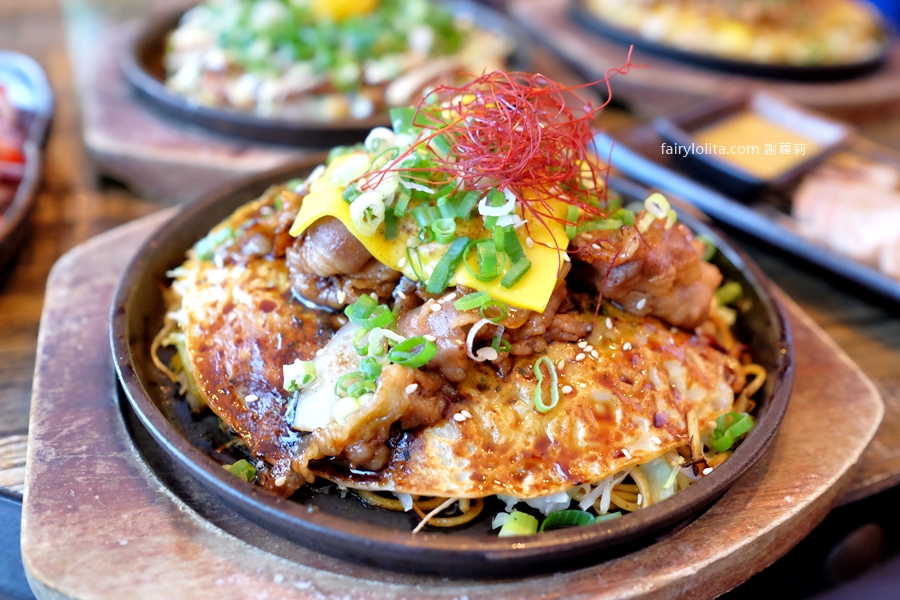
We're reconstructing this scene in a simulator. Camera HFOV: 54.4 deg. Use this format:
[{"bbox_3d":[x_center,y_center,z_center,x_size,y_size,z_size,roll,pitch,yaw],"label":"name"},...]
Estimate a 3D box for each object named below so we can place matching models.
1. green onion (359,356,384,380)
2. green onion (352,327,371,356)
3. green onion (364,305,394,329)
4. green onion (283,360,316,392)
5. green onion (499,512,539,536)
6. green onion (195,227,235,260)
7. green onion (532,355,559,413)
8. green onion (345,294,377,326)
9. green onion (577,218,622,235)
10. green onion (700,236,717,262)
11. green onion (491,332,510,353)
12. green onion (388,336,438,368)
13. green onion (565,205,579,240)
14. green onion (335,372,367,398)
[{"bbox_3d":[-0.022,0.019,0.242,0.006,0.005,0.006,1,49,3],"label":"green onion"},{"bbox_3d":[-0.024,0.011,0.237,0.005,0.003,0.008,4,47,0],"label":"green onion"},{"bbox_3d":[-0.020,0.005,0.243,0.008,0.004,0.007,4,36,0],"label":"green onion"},{"bbox_3d":[-0.040,0.021,0.235,0.009,0.005,0.008,4,42,0],"label":"green onion"},{"bbox_3d":[0.018,0.059,0.229,0.010,0.005,0.007,3,35,-2],"label":"green onion"},{"bbox_3d":[-0.080,-0.019,0.299,0.007,0.005,0.013,15,38,31],"label":"green onion"},{"bbox_3d":[0.027,0.024,0.249,0.007,0.003,0.015,-1,70,-15],"label":"green onion"},{"bbox_3d":[-0.025,0.003,0.244,0.009,0.005,0.008,4,36,0],"label":"green onion"},{"bbox_3d":[0.046,-0.022,0.267,0.013,0.003,0.004,1,36,-5],"label":"green onion"},{"bbox_3d":[0.095,-0.018,0.321,0.006,0.008,0.006,4,35,0],"label":"green onion"},{"bbox_3d":[0.014,0.012,0.250,0.005,0.005,0.004,4,55,0],"label":"green onion"},{"bbox_3d":[-0.010,0.014,0.234,0.012,0.003,0.009,-25,32,-3],"label":"green onion"},{"bbox_3d":[0.041,-0.026,0.292,0.004,0.011,0.006,4,50,0],"label":"green onion"},{"bbox_3d":[-0.027,0.023,0.240,0.008,0.003,0.007,-5,57,7],"label":"green onion"}]

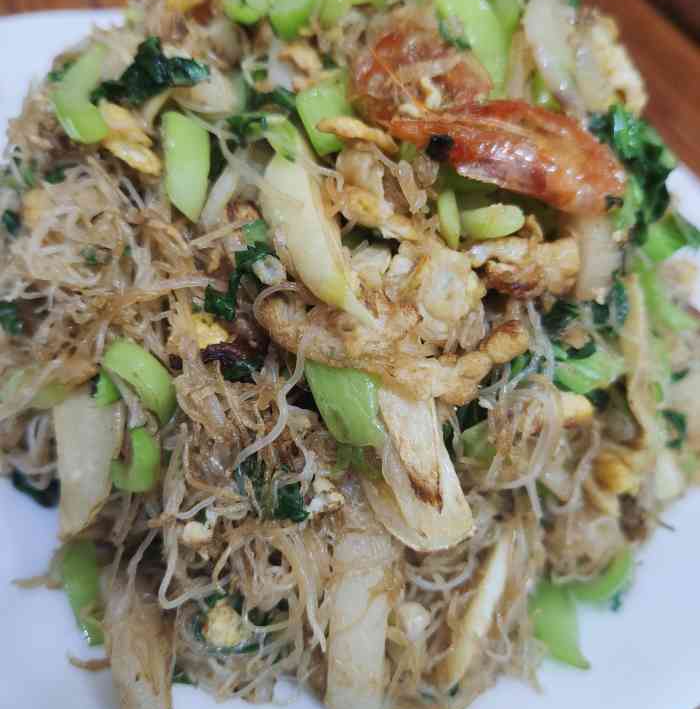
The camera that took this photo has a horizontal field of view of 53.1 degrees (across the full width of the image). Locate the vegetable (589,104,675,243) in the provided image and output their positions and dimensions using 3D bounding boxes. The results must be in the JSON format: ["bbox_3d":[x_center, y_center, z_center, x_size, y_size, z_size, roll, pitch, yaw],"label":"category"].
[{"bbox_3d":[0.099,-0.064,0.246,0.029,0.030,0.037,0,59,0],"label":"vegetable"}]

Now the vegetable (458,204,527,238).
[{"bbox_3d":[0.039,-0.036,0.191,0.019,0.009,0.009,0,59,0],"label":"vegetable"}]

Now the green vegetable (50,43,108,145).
[{"bbox_3d":[-0.064,-0.061,0.169,0.011,0.011,0.023,6,86,7],"label":"green vegetable"}]

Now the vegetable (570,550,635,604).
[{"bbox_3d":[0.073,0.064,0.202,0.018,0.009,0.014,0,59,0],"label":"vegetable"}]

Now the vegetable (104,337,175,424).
[{"bbox_3d":[-0.042,0.005,0.142,0.008,0.012,0.017,-41,90,3],"label":"vegetable"}]

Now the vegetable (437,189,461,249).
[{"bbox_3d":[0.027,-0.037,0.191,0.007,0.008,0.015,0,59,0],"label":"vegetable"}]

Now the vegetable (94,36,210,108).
[{"bbox_3d":[-0.045,-0.063,0.161,0.025,0.010,0.012,-15,86,-1],"label":"vegetable"}]

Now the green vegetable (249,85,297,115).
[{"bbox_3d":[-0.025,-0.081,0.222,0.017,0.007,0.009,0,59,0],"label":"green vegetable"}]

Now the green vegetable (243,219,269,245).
[{"bbox_3d":[-0.018,-0.024,0.137,0.004,0.005,0.005,0,87,-1],"label":"green vegetable"}]

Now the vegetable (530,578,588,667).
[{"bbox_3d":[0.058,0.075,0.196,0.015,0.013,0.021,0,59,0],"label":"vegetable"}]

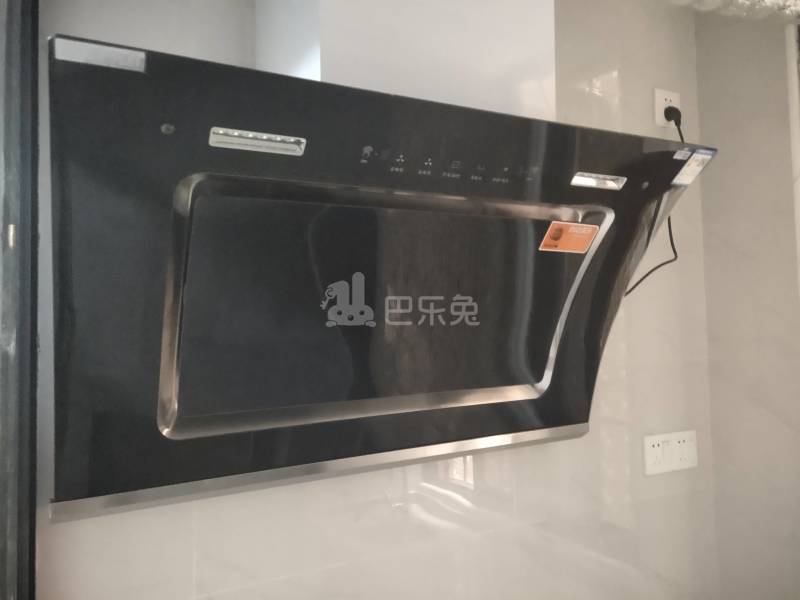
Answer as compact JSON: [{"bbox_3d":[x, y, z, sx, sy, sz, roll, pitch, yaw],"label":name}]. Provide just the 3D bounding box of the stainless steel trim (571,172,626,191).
[{"bbox_3d":[0.286,-0.170,0.994,0.104,0.021,0.012,-1,35,-32],"label":"stainless steel trim"}]

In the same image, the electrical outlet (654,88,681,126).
[{"bbox_3d":[0.630,-0.449,1.630,0.086,0.086,0.010,0,-3,-30],"label":"electrical outlet"}]

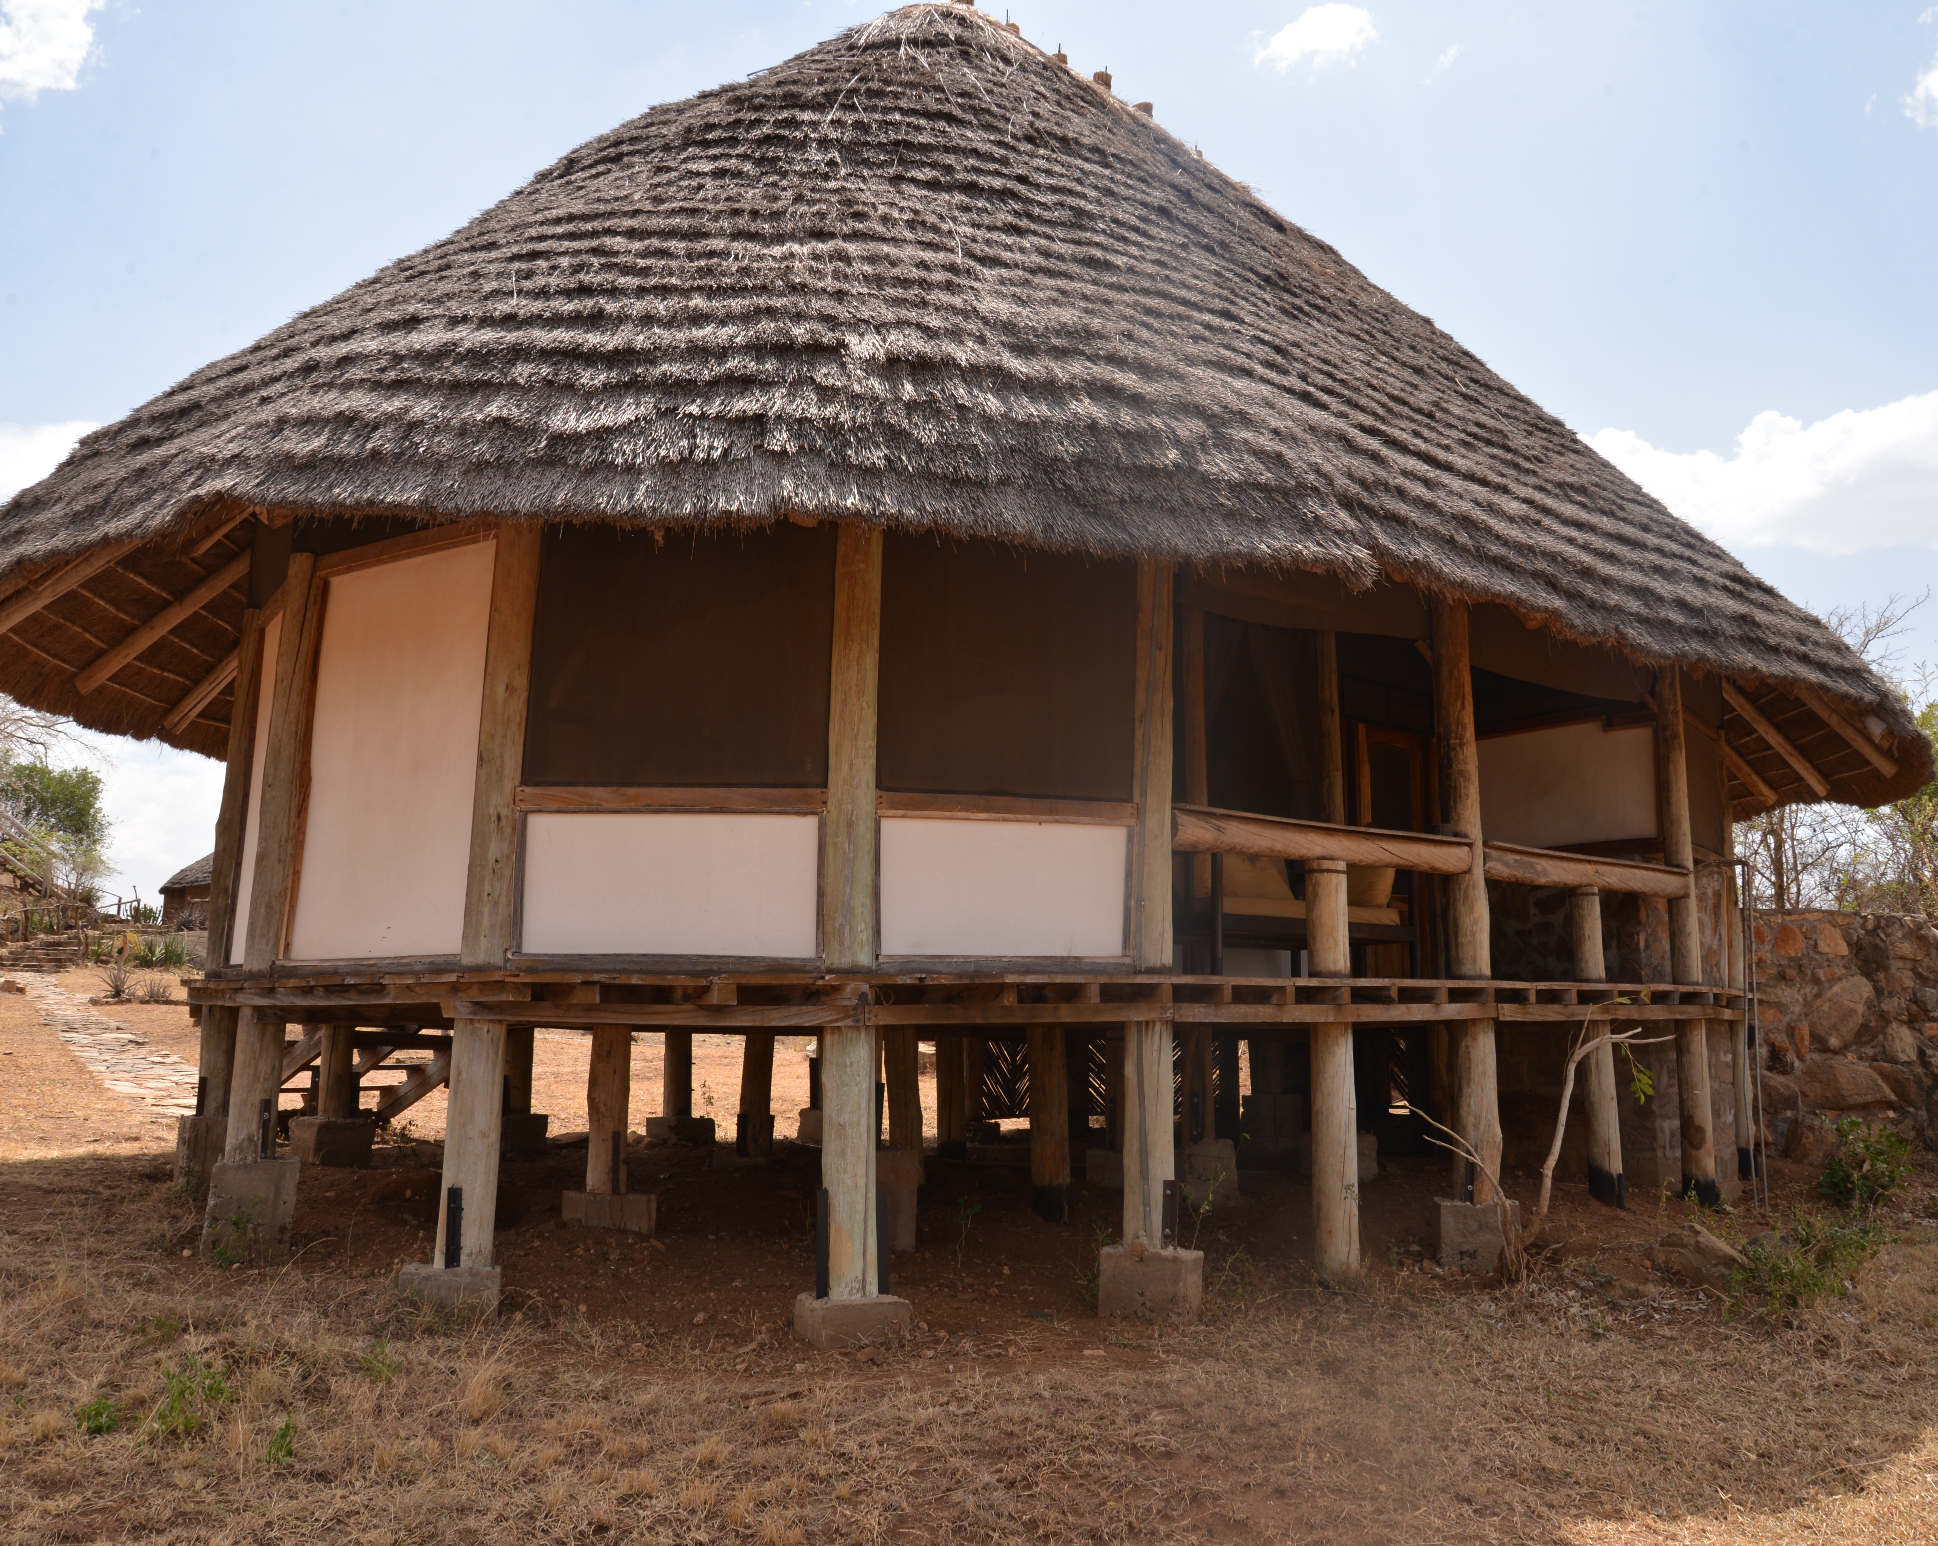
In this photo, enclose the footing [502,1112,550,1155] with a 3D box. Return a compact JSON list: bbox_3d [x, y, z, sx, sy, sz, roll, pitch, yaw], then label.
[{"bbox_3d":[-3.661,2.954,13.621,0.480,0.330,0.480,3,-8,-20],"label":"footing"}]

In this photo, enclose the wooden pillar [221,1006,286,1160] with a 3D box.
[{"bbox_3d":[-3.853,1.689,9.042,0.260,0.818,0.260,1,-8,0],"label":"wooden pillar"}]

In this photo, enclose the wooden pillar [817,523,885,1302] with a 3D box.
[{"bbox_3d":[-0.554,0.585,8.274,0.260,3.864,0.260,0,-8,0],"label":"wooden pillar"}]

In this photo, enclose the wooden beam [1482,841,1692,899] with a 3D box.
[{"bbox_3d":[4.501,0.720,11.963,0.210,0.220,3.275,-8,-11,44],"label":"wooden beam"}]

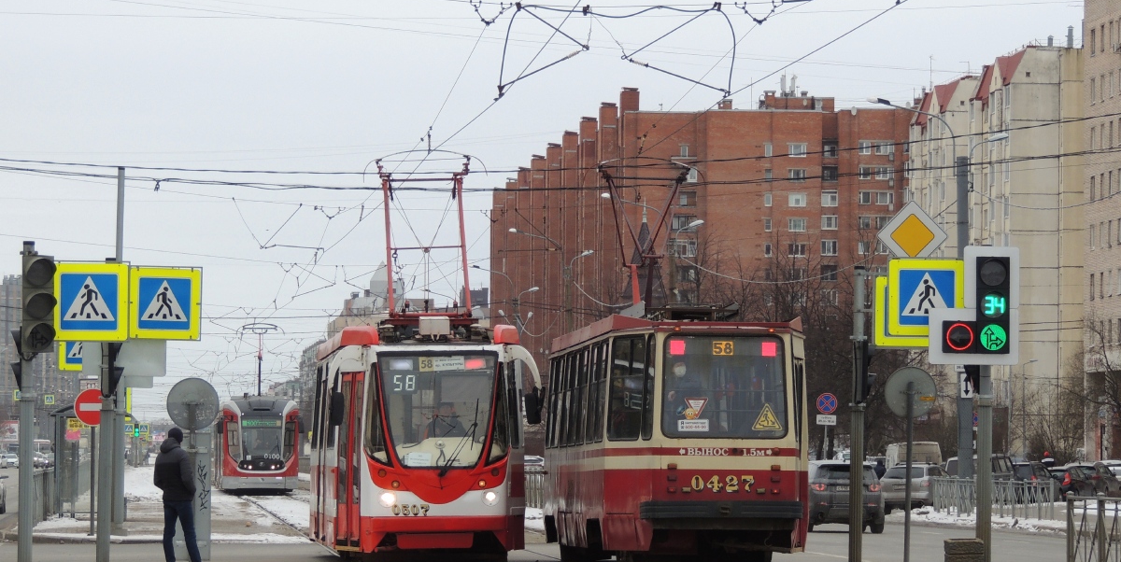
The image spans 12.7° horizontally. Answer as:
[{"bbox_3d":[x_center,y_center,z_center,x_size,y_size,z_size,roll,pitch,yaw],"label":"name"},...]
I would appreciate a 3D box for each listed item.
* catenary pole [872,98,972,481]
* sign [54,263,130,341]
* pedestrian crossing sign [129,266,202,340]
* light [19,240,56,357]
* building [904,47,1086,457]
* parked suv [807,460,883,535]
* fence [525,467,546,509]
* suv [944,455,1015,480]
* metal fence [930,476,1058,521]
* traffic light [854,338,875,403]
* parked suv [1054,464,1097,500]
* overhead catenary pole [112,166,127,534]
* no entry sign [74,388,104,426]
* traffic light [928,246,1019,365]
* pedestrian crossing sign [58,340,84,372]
[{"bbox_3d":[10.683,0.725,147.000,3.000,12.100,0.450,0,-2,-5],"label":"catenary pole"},{"bbox_3d":[-5.548,0.253,59.200,0.920,0.920,0.050,1,-2,-4],"label":"sign"},{"bbox_3d":[-4.979,0.284,63.300,0.920,0.920,0.060,1,-2,-6],"label":"pedestrian crossing sign"},{"bbox_3d":[-6.101,0.268,58.700,0.400,1.180,0.400,1,-2,-12],"label":"light"},{"bbox_3d":[38.303,-0.368,413.253,14.000,33.000,62.000,0,-2,-2],"label":"building"},{"bbox_3d":[6.593,5.169,120.500,1.930,1.720,4.600,0,-2,-5],"label":"parked suv"},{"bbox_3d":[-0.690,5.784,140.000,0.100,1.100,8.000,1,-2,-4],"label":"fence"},{"bbox_3d":[16.112,7.505,188.000,1.870,1.860,4.600,-1,-2,25],"label":"suv"},{"bbox_3d":[12.303,6.253,144.500,0.090,1.100,21.000,1,-2,-4],"label":"metal fence"},{"bbox_3d":[4.010,1.191,66.000,0.300,0.850,0.340,0,-2,-2],"label":"traffic light"},{"bbox_3d":[21.039,8.381,208.000,1.800,1.580,4.400,0,-2,20],"label":"parked suv"},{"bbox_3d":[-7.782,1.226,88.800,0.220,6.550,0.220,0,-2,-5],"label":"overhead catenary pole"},{"bbox_3d":[-8.666,2.342,93.000,0.690,0.690,0.050,0,-2,-5],"label":"no entry sign"},{"bbox_3d":[4.867,0.291,59.100,1.070,1.410,0.280,1,-2,-4],"label":"traffic light"},{"bbox_3d":[-8.396,1.138,88.600,0.920,0.920,0.060,1,-2,-5],"label":"pedestrian crossing sign"}]

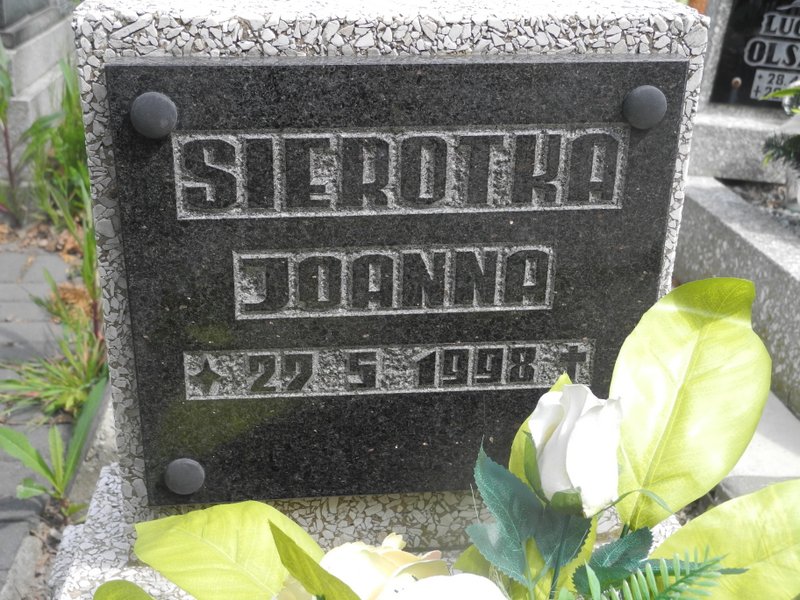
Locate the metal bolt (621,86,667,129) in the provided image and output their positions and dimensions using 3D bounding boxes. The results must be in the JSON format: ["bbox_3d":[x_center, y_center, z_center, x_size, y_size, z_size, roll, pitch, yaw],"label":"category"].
[{"bbox_3d":[0.173,-0.135,0.731,0.030,0.030,0.011,-1,24,-5],"label":"metal bolt"}]

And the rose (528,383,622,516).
[{"bbox_3d":[0.115,0.099,0.685,0.057,0.079,0.055,2,18,-7],"label":"rose"}]

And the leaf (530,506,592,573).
[{"bbox_3d":[0.112,0.163,0.715,0.042,0.052,0.018,11,12,-2],"label":"leaf"}]

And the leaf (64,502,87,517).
[{"bbox_3d":[-0.446,0.289,1.430,0.032,0.017,0.022,-1,24,-5],"label":"leaf"}]

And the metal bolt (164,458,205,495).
[{"bbox_3d":[-0.169,0.140,0.819,0.030,0.030,0.011,-1,24,-5],"label":"metal bolt"}]

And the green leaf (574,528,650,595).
[{"bbox_3d":[0.141,0.173,0.690,0.053,0.034,0.030,-1,24,-5],"label":"green leaf"}]

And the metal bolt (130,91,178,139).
[{"bbox_3d":[-0.166,-0.124,0.701,0.030,0.030,0.011,-1,24,-5],"label":"metal bolt"}]

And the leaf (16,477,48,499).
[{"bbox_3d":[-0.512,0.261,1.450,0.045,0.027,0.030,-1,24,-5],"label":"leaf"}]

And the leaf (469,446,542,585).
[{"bbox_3d":[0.071,0.146,0.700,0.051,0.092,0.024,-19,9,-4],"label":"leaf"}]

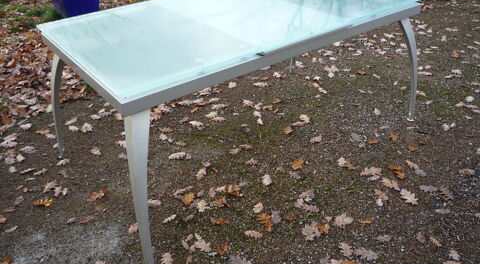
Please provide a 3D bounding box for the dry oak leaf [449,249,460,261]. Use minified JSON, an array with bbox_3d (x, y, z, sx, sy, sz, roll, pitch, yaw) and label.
[{"bbox_3d":[0.894,0.509,1.730,0.041,0.016,0.051,18,37,27],"label":"dry oak leaf"}]

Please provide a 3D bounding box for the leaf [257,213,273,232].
[{"bbox_3d":[0.113,0.417,1.913,0.062,0.022,0.118,-8,33,-11],"label":"leaf"}]

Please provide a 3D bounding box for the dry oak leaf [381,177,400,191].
[{"bbox_3d":[0.771,0.266,2.138,0.058,0.018,0.115,-16,35,-22],"label":"dry oak leaf"}]

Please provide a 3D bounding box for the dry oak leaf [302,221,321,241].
[{"bbox_3d":[0.321,0.440,1.857,0.073,0.025,0.115,12,35,20],"label":"dry oak leaf"}]

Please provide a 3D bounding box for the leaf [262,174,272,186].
[{"bbox_3d":[0.139,0.249,2.159,0.048,0.016,0.092,-1,32,0],"label":"leaf"}]

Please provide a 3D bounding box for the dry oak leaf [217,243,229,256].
[{"bbox_3d":[-0.073,0.499,1.772,0.046,0.016,0.063,-7,33,-9],"label":"dry oak leaf"}]

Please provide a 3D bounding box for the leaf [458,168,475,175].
[{"bbox_3d":[1.193,0.206,2.197,0.082,0.016,0.044,2,33,5],"label":"leaf"}]

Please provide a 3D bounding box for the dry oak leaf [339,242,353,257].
[{"bbox_3d":[0.451,0.498,1.767,0.055,0.020,0.077,-10,34,-15],"label":"dry oak leaf"}]

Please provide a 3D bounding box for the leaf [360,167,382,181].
[{"bbox_3d":[0.695,0.212,2.203,0.115,0.020,0.092,-1,32,0],"label":"leaf"}]

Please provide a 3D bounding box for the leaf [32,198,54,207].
[{"bbox_3d":[-0.971,0.349,2.058,0.108,0.022,0.045,-1,32,0],"label":"leaf"}]

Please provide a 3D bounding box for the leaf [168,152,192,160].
[{"bbox_3d":[-0.339,0.138,2.368,0.130,0.030,0.055,0,32,1],"label":"leaf"}]

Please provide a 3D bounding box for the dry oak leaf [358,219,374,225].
[{"bbox_3d":[0.581,0.409,1.905,0.068,0.020,0.035,0,32,1],"label":"dry oak leaf"}]

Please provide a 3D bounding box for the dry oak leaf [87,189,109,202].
[{"bbox_3d":[-0.705,0.305,2.035,0.058,0.025,0.095,26,42,36],"label":"dry oak leaf"}]

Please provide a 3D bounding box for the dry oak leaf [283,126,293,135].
[{"bbox_3d":[0.297,-0.015,2.571,0.051,0.016,0.090,22,39,31],"label":"dry oak leaf"}]

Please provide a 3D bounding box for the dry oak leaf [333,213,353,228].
[{"bbox_3d":[0.459,0.392,1.863,0.095,0.020,0.064,-19,37,-26],"label":"dry oak leaf"}]

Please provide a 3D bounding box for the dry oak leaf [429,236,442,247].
[{"bbox_3d":[0.839,0.470,1.792,0.024,0.016,0.061,-11,34,-16],"label":"dry oak leaf"}]

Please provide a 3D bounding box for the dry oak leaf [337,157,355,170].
[{"bbox_3d":[0.567,0.168,2.204,0.096,0.025,0.066,24,40,34],"label":"dry oak leaf"}]

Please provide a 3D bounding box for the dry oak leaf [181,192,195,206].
[{"bbox_3d":[-0.258,0.333,2.063,0.056,0.020,0.088,7,33,12],"label":"dry oak leaf"}]

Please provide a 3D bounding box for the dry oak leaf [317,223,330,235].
[{"bbox_3d":[0.378,0.436,1.876,0.052,0.020,0.060,-7,32,-10],"label":"dry oak leaf"}]

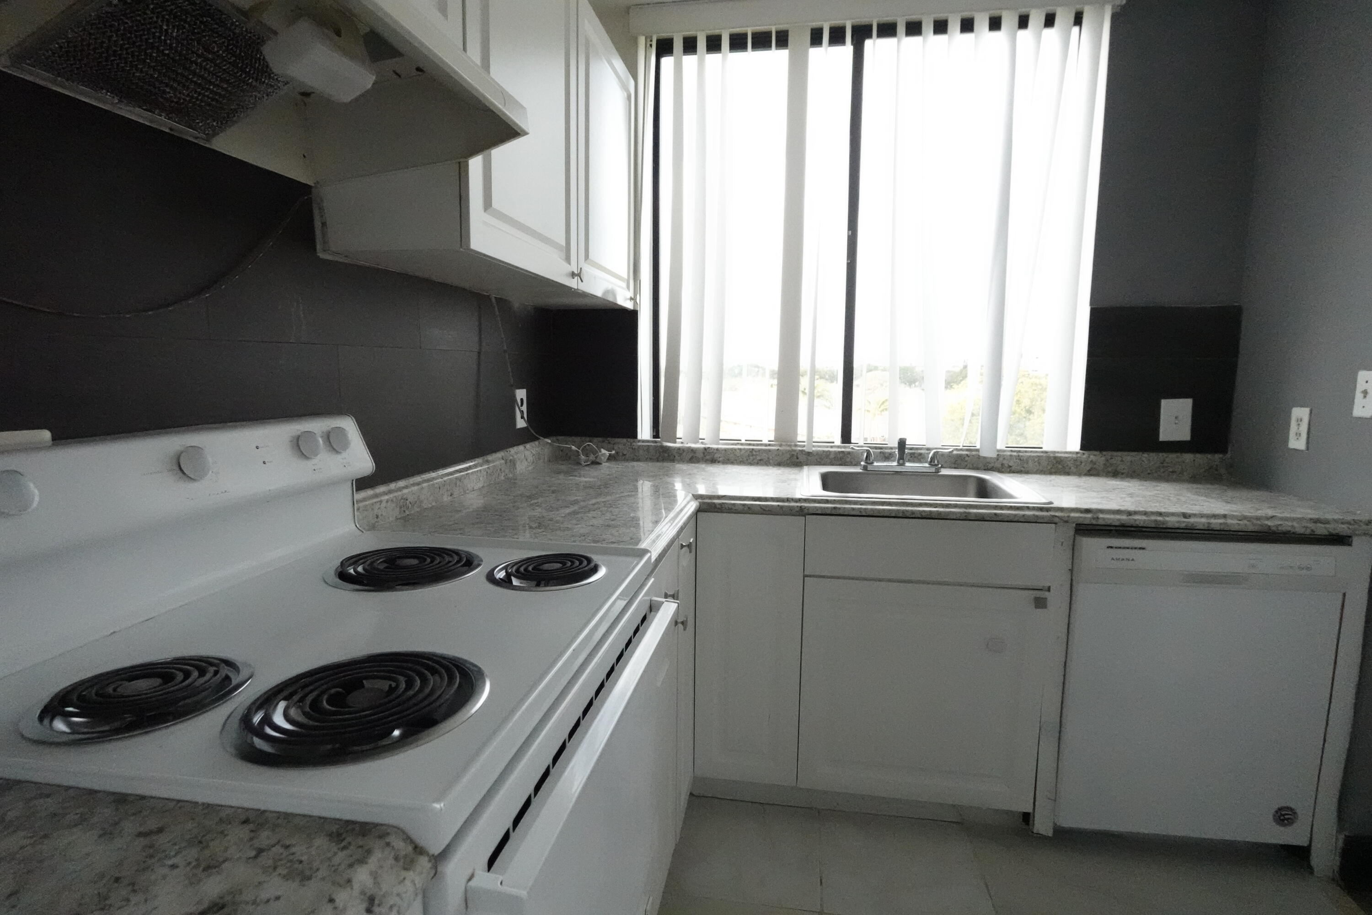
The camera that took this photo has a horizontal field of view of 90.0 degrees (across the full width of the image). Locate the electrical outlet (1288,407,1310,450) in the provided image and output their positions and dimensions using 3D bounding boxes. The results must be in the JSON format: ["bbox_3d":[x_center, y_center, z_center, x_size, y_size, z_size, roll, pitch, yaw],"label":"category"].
[{"bbox_3d":[1.706,-0.080,1.915,0.012,0.116,0.069,1,8,9],"label":"electrical outlet"}]

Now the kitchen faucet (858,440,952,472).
[{"bbox_3d":[0.711,-0.008,2.211,0.315,0.132,0.230,1,8,9],"label":"kitchen faucet"}]

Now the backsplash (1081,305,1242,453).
[{"bbox_3d":[1.532,-0.248,2.216,0.448,0.468,0.020,1,8,9],"label":"backsplash"}]

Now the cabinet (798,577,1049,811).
[{"bbox_3d":[0.660,0.607,2.077,0.623,0.615,0.465,1,8,9],"label":"cabinet"}]

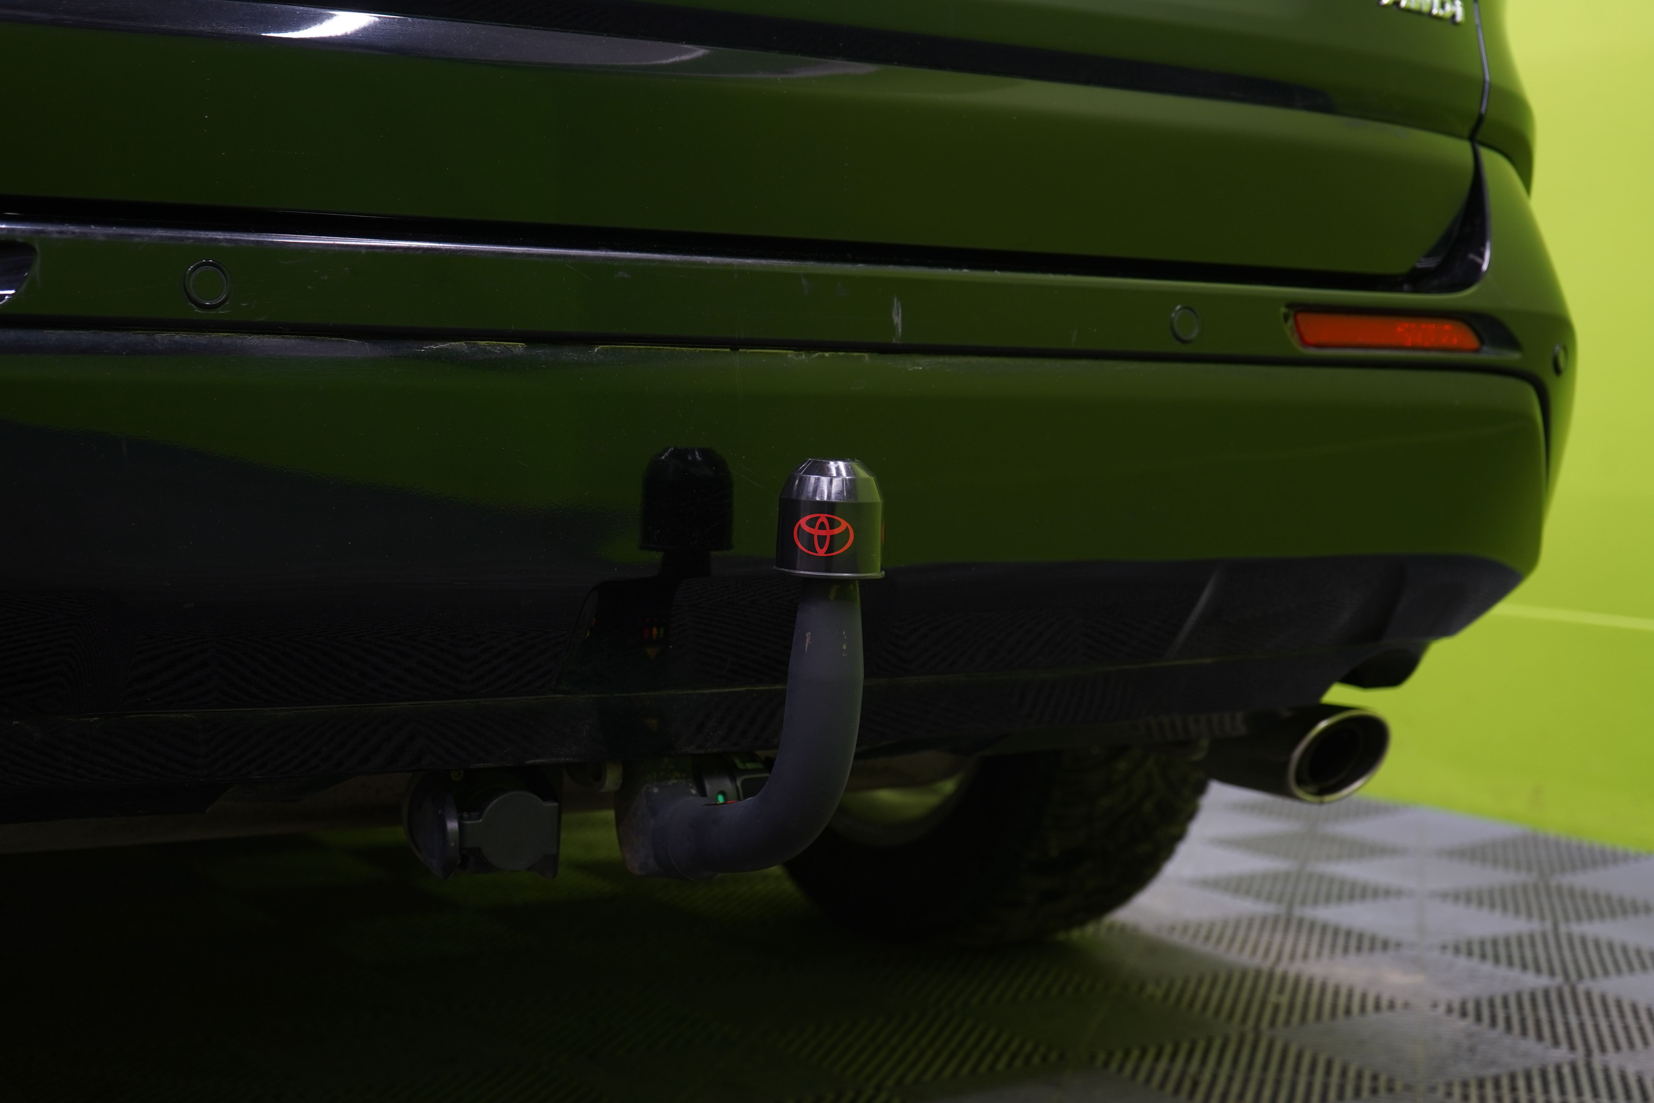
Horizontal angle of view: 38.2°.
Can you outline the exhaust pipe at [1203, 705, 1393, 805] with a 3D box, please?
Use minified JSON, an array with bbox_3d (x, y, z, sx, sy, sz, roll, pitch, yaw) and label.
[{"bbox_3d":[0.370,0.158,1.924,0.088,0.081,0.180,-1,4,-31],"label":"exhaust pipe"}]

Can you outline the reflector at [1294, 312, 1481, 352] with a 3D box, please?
[{"bbox_3d":[0.416,-0.163,1.781,0.204,0.027,0.024,-1,4,-36],"label":"reflector"}]

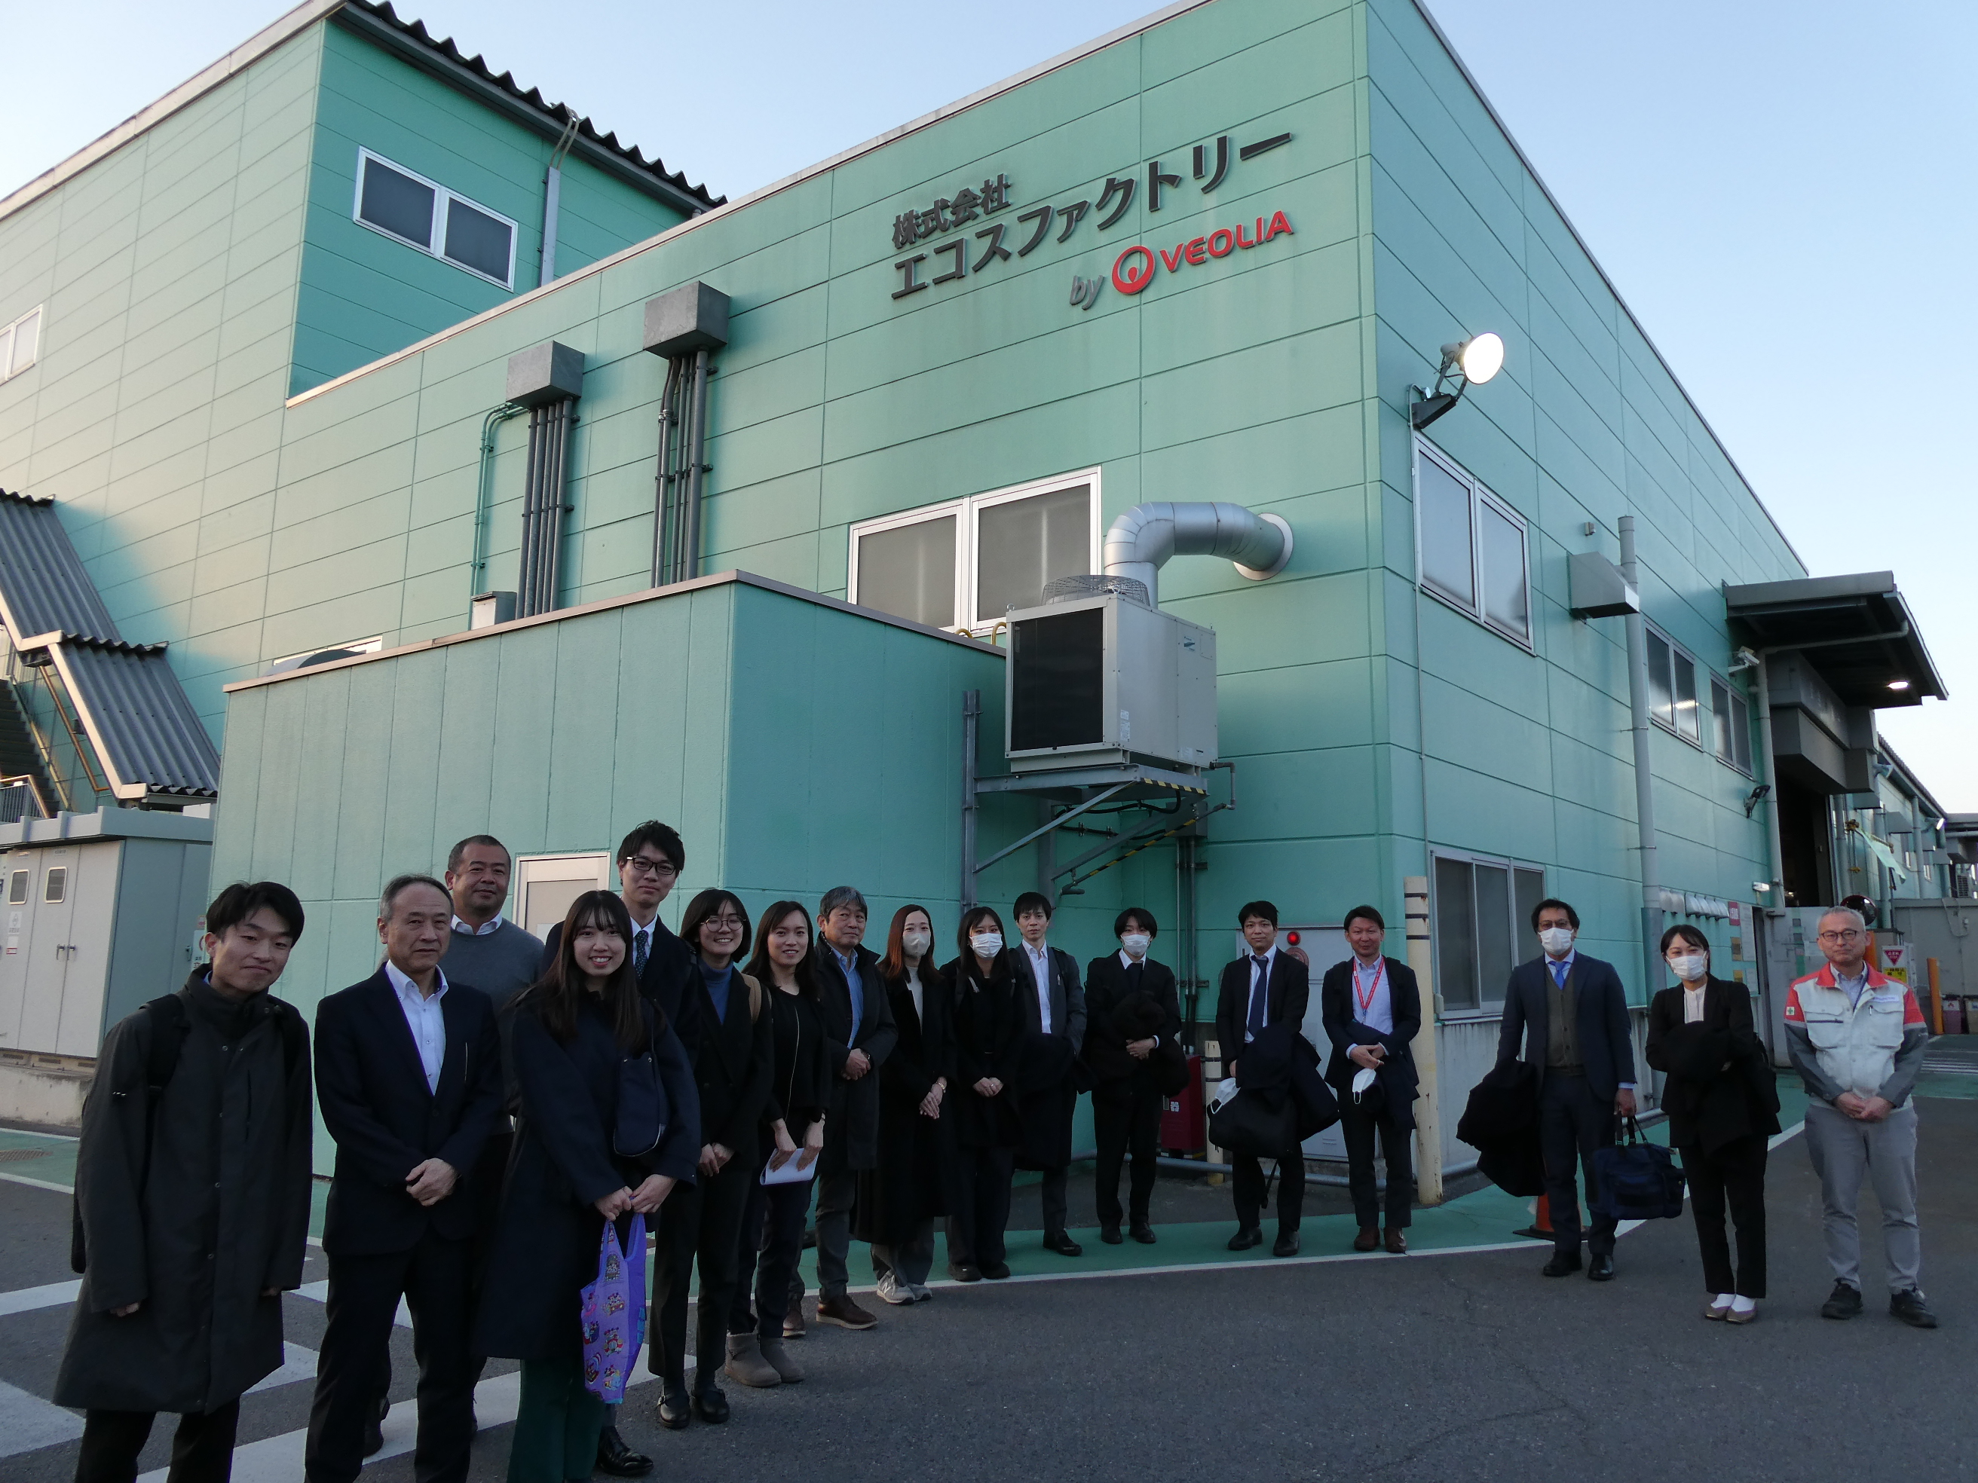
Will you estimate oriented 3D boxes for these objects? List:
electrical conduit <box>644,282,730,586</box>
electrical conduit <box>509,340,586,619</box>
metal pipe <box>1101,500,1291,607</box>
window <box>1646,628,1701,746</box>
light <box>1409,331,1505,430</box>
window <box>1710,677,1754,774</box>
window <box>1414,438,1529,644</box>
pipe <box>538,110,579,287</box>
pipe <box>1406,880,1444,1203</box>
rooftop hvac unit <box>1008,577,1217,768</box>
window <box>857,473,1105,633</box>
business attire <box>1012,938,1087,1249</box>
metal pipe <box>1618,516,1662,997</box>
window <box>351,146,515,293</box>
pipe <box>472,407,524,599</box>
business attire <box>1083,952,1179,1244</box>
[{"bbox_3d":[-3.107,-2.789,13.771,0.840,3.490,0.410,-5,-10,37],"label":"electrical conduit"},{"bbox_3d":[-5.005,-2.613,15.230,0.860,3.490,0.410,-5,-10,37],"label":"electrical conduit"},{"bbox_3d":[1.451,-1.185,9.536,0.970,0.900,1.060,-5,-10,37],"label":"metal pipe"},{"bbox_3d":[8.152,-0.634,16.346,0.120,1.200,2.780,-5,-10,37],"label":"window"},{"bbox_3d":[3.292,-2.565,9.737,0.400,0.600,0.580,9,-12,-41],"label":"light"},{"bbox_3d":[10.441,-0.183,19.270,0.120,1.200,2.740,-5,-10,37],"label":"window"},{"bbox_3d":[3.833,-1.483,10.800,0.100,1.150,2.560,-6,-11,38],"label":"window"},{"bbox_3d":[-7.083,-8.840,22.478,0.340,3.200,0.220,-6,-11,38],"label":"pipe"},{"bbox_3d":[2.697,1.813,8.472,0.145,1.947,0.145,-6,-11,38],"label":"pipe"},{"bbox_3d":[0.780,-0.343,8.575,0.830,1.110,1.080,-7,-12,39],"label":"rooftop hvac unit"},{"bbox_3d":[-0.181,-1.459,11.560,2.720,1.230,0.120,-5,-10,37],"label":"window"},{"bbox_3d":[0.290,1.748,6.851,0.441,1.497,0.380,2,-8,-9],"label":"business attire"},{"bbox_3d":[6.483,0.538,13.571,0.190,5.790,0.190,-6,-11,38],"label":"metal pipe"},{"bbox_3d":[-8.845,-8.346,22.082,0.120,1.240,2.750,-5,-10,37],"label":"window"},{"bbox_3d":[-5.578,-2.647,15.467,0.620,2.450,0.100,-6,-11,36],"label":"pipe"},{"bbox_3d":[0.742,1.817,7.078,0.495,1.440,0.380,1,-8,3],"label":"business attire"}]

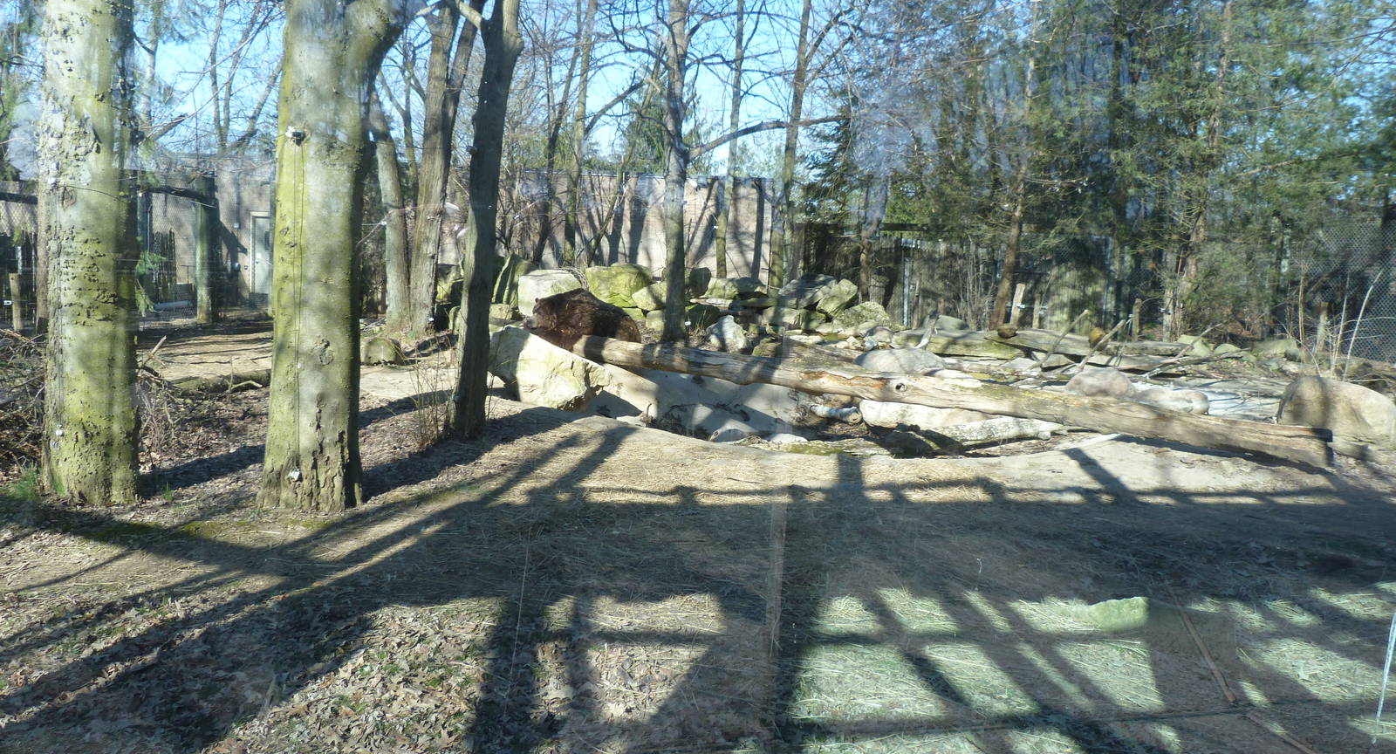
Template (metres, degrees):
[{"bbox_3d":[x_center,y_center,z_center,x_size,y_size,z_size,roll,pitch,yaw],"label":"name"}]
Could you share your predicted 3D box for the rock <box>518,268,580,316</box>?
[{"bbox_3d":[-2.469,-1.415,16.800,0.996,0.737,0.847,0,8,-8],"label":"rock"}]

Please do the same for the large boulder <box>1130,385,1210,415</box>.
[{"bbox_3d":[5.187,0.276,11.100,0.880,0.380,0.580,0,7,0],"label":"large boulder"}]

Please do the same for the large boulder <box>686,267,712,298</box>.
[{"bbox_3d":[-0.062,-1.768,19.000,0.620,0.600,0.550,0,7,0],"label":"large boulder"}]

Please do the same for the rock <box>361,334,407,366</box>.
[{"bbox_3d":[-4.722,-0.406,15.000,0.740,0.470,0.600,0,7,0],"label":"rock"}]

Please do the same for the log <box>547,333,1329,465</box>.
[{"bbox_3d":[1.866,0.118,9.975,7.421,0.360,0.380,8,10,28],"label":"log"}]

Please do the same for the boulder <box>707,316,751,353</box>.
[{"bbox_3d":[0.487,-0.667,15.800,0.680,0.560,0.550,0,7,0],"label":"boulder"}]

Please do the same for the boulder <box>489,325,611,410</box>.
[{"bbox_3d":[-1.725,-0.107,11.600,1.420,0.940,1.000,0,7,0],"label":"boulder"}]

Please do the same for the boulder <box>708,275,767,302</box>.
[{"bbox_3d":[0.708,-1.600,18.200,1.048,0.428,0.786,1,8,2],"label":"boulder"}]

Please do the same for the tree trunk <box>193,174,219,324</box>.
[{"bbox_3d":[-10.246,-2.669,21.000,0.500,3.100,0.500,0,7,0],"label":"tree trunk"}]

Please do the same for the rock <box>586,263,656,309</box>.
[{"bbox_3d":[-1.340,-1.562,17.200,1.132,0.715,0.905,1,8,-5],"label":"rock"}]

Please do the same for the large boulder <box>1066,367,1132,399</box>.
[{"bbox_3d":[4.777,0.104,12.000,0.820,0.420,0.600,0,7,0],"label":"large boulder"}]

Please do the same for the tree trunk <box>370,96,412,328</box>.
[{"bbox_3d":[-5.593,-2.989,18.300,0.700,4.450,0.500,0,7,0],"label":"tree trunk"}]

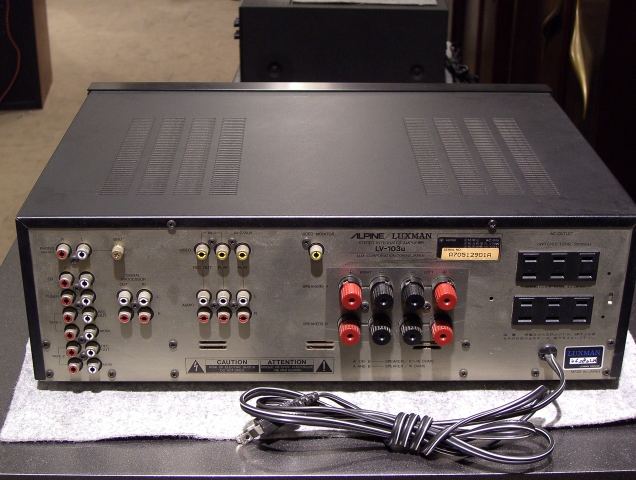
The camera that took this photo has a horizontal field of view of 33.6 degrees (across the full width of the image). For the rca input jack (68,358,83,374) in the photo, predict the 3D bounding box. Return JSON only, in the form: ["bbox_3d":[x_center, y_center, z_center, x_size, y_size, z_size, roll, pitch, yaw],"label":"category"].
[{"bbox_3d":[-0.177,0.092,0.764,0.009,0.009,0.009,0,25,-2],"label":"rca input jack"}]

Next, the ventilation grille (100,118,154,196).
[{"bbox_3d":[-0.150,-0.070,0.846,0.020,0.002,0.177,0,25,-2],"label":"ventilation grille"}]

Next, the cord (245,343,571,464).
[{"bbox_3d":[0.059,0.117,0.746,0.232,0.044,0.082,0,25,-1],"label":"cord"}]

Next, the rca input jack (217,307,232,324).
[{"bbox_3d":[-0.067,0.054,0.758,0.010,0.010,0.009,0,25,-2],"label":"rca input jack"}]

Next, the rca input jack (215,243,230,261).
[{"bbox_3d":[-0.066,0.009,0.732,0.010,0.010,0.009,0,25,-1],"label":"rca input jack"}]

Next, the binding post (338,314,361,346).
[{"bbox_3d":[0.023,0.065,0.753,0.016,0.016,0.018,0,25,-2],"label":"binding post"}]

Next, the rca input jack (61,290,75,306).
[{"bbox_3d":[-0.178,0.042,0.749,0.010,0.010,0.009,0,25,-2],"label":"rca input jack"}]

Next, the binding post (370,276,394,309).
[{"bbox_3d":[0.046,0.039,0.741,0.016,0.016,0.022,0,25,-1],"label":"binding post"}]

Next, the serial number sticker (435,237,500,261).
[{"bbox_3d":[0.106,0.006,0.738,0.044,0.018,0.001,0,25,-2],"label":"serial number sticker"}]

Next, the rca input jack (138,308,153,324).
[{"bbox_3d":[-0.123,0.054,0.749,0.009,0.009,0.009,0,25,-2],"label":"rca input jack"}]

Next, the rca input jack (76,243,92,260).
[{"bbox_3d":[-0.162,0.009,0.727,0.009,0.009,0.009,0,25,-2],"label":"rca input jack"}]

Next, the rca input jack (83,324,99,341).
[{"bbox_3d":[-0.164,0.067,0.761,0.010,0.010,0.009,0,25,-2],"label":"rca input jack"}]

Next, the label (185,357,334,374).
[{"bbox_3d":[-0.042,0.093,0.777,0.109,0.013,0.001,0,25,-1],"label":"label"}]

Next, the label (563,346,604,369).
[{"bbox_3d":[0.197,0.087,0.779,0.028,0.019,0.001,0,25,-2],"label":"label"}]

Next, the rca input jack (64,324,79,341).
[{"bbox_3d":[-0.177,0.068,0.758,0.010,0.010,0.009,0,25,-1],"label":"rca input jack"}]

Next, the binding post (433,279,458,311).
[{"bbox_3d":[0.090,0.038,0.742,0.016,0.016,0.022,0,25,-1],"label":"binding post"}]

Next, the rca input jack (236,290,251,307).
[{"bbox_3d":[-0.053,0.042,0.753,0.010,0.010,0.009,0,25,-2],"label":"rca input jack"}]

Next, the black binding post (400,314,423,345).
[{"bbox_3d":[0.068,0.065,0.760,0.015,0.015,0.021,0,25,-2],"label":"black binding post"}]

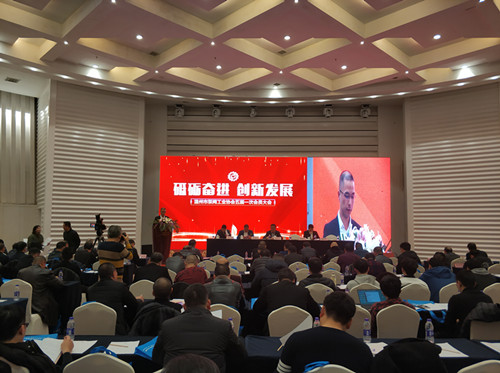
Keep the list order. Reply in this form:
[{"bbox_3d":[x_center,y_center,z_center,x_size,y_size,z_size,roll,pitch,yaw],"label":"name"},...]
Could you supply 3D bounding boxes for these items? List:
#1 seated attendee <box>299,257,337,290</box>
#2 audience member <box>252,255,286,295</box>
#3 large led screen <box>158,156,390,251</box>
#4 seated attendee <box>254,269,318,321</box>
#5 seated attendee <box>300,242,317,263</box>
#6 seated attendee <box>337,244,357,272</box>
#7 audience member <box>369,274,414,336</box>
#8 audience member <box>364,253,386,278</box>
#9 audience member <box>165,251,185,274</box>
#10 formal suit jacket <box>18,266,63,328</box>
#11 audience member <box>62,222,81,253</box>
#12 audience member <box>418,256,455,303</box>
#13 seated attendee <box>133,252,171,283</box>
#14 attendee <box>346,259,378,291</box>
[{"bbox_3d":[1.008,1.686,5.768,0.570,1.280,0.750,0,-5,0],"label":"seated attendee"},{"bbox_3d":[0.281,1.700,5.867,0.600,1.270,0.750,0,-5,5],"label":"audience member"},{"bbox_3d":[0.917,0.655,14.304,8.500,3.470,0.150,0,-6,0],"label":"large led screen"},{"bbox_3d":[0.414,1.555,4.374,0.700,1.280,0.750,0,-5,0],"label":"seated attendee"},{"bbox_3d":[1.529,2.132,10.340,0.480,1.260,0.800,0,-6,0],"label":"seated attendee"},{"bbox_3d":[2.161,1.947,8.701,0.520,1.310,0.800,0,-6,0],"label":"seated attendee"},{"bbox_3d":[1.481,1.532,4.149,0.520,1.220,0.850,1,-6,-3],"label":"audience member"},{"bbox_3d":[2.169,1.770,6.813,0.540,1.220,0.780,0,-6,0],"label":"audience member"},{"bbox_3d":[-1.331,1.782,7.010,0.520,1.180,0.820,-1,-6,10],"label":"audience member"},{"bbox_3d":[-3.140,1.616,5.825,0.600,0.830,0.500,-2,-6,18],"label":"formal suit jacket"},{"bbox_3d":[-4.493,1.801,9.766,0.400,1.720,0.500,4,-7,-34],"label":"audience member"},{"bbox_3d":[2.823,1.691,5.818,0.570,1.280,0.750,0,-5,-5],"label":"audience member"},{"bbox_3d":[-1.572,1.708,6.167,0.600,1.310,0.750,0,-5,3],"label":"seated attendee"},{"bbox_3d":[1.628,1.682,5.692,0.500,1.230,0.800,0,-6,0],"label":"attendee"}]

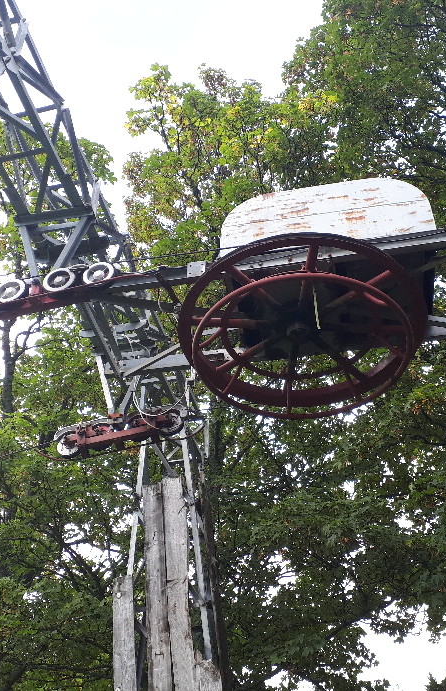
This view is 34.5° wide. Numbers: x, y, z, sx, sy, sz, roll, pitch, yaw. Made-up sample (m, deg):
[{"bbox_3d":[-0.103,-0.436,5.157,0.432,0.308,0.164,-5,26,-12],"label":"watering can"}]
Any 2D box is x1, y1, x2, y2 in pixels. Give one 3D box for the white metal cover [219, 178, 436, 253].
[{"bbox_3d":[0.905,-0.732,6.357,1.710,0.820,1.060,-7,-42,7],"label":"white metal cover"}]

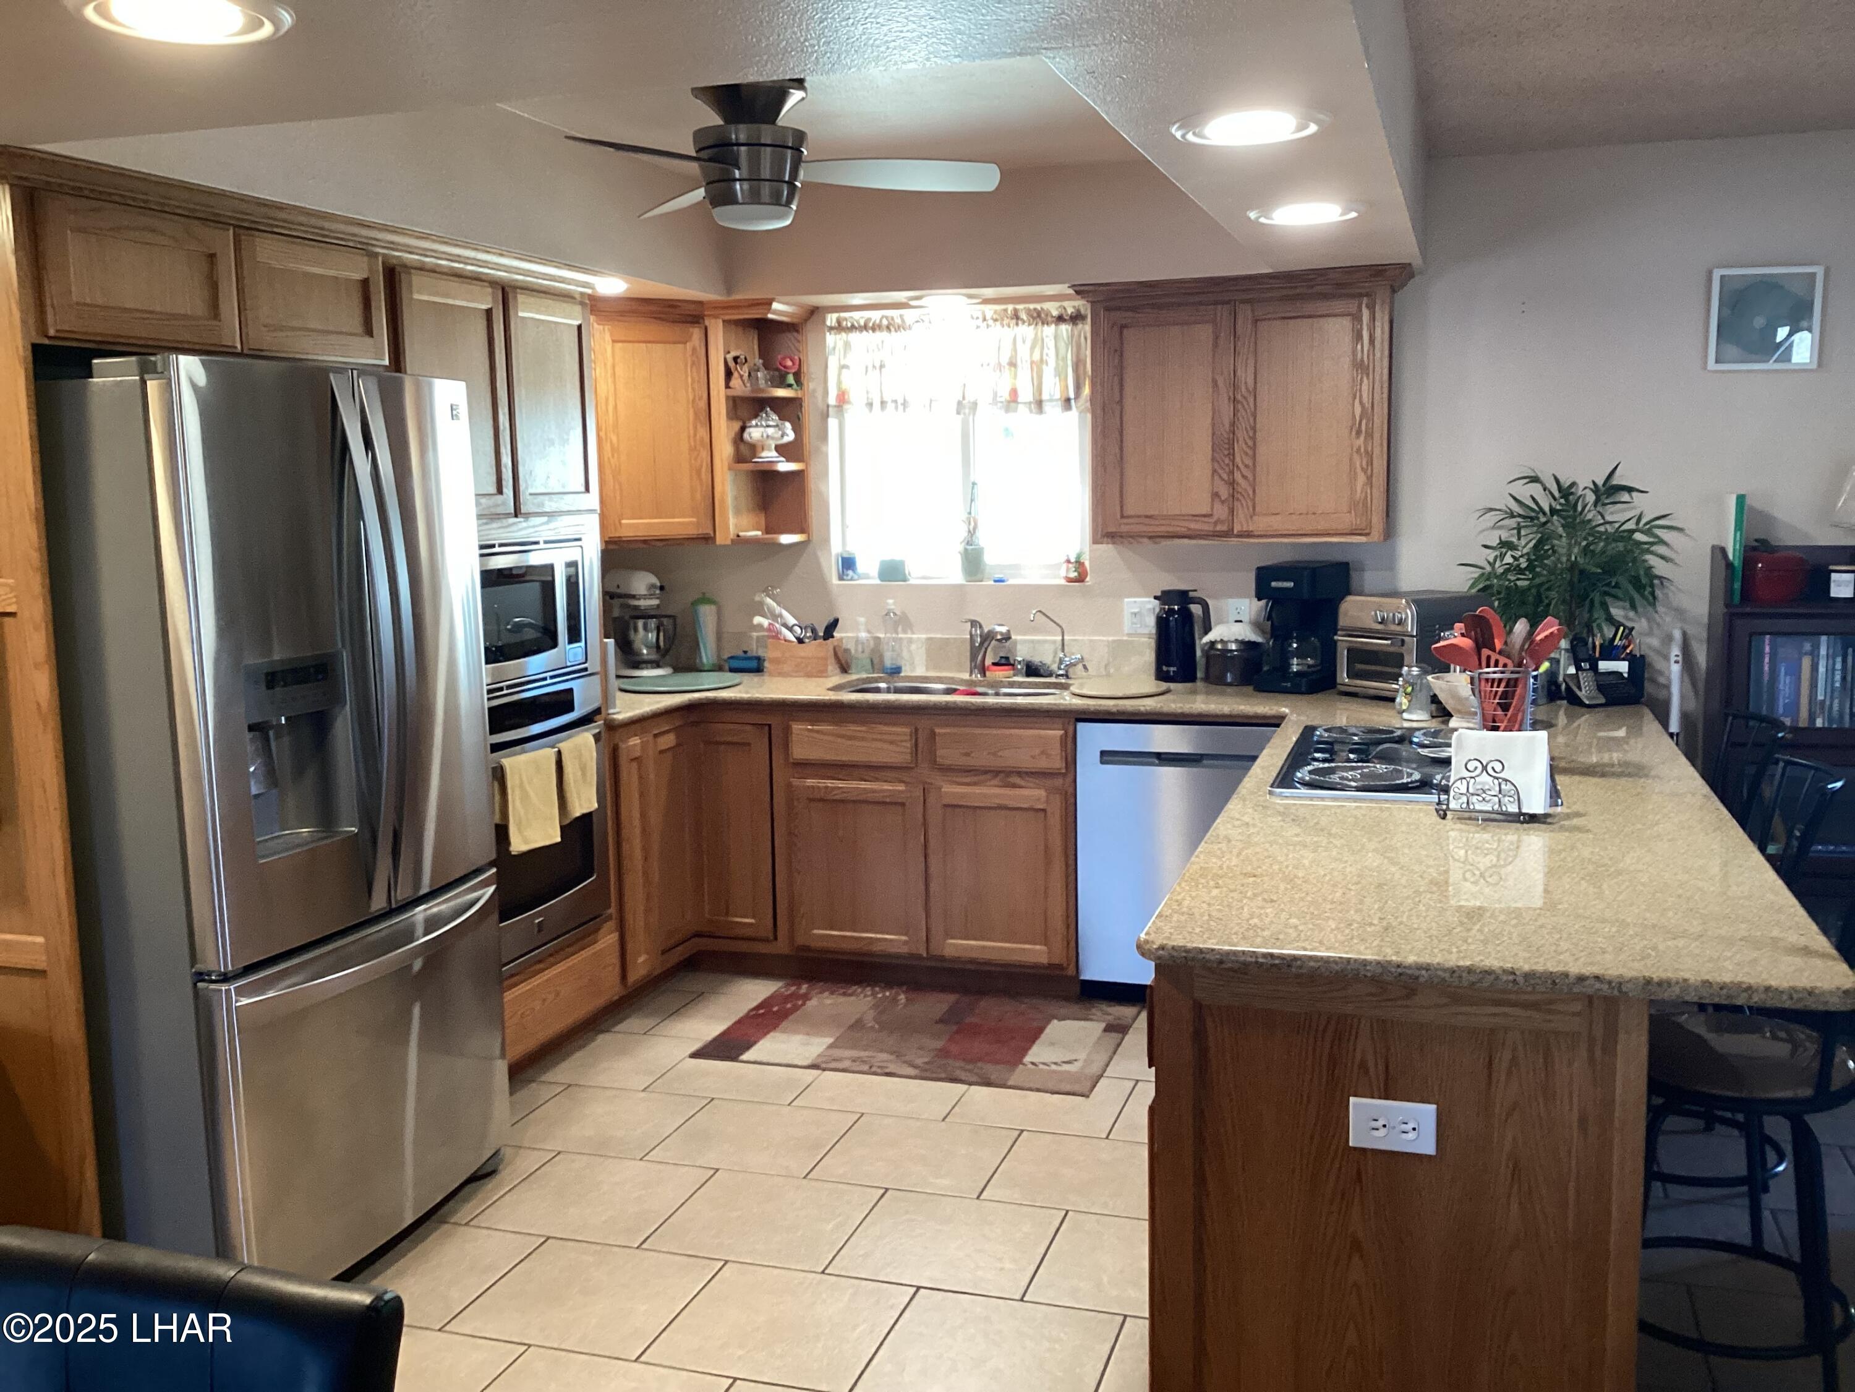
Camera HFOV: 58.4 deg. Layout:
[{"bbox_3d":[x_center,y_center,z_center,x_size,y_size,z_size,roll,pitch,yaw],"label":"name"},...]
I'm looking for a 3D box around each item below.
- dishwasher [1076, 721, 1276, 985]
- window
[{"bbox_3d":[0.811,0.438,5.042,0.602,0.810,0.610,1,8,17],"label":"dishwasher"},{"bbox_3d":[0.099,-0.808,5.420,0.879,0.884,0.119,1,8,17],"label":"window"}]

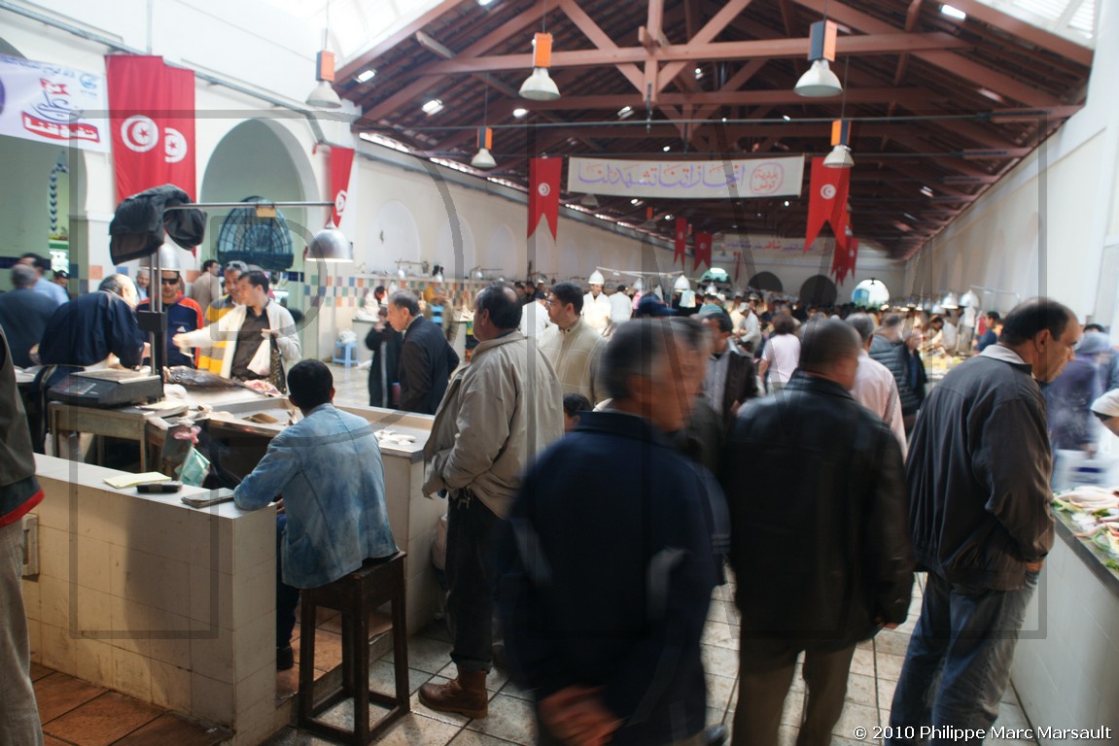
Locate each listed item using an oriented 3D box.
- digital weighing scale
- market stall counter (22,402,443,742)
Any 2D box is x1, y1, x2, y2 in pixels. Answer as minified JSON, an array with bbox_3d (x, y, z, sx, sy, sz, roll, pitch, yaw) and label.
[{"bbox_3d":[-2.231,0.077,3.678,0.350,0.120,0.390,5,7,16],"label":"digital weighing scale"},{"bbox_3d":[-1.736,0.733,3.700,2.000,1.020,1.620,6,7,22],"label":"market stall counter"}]

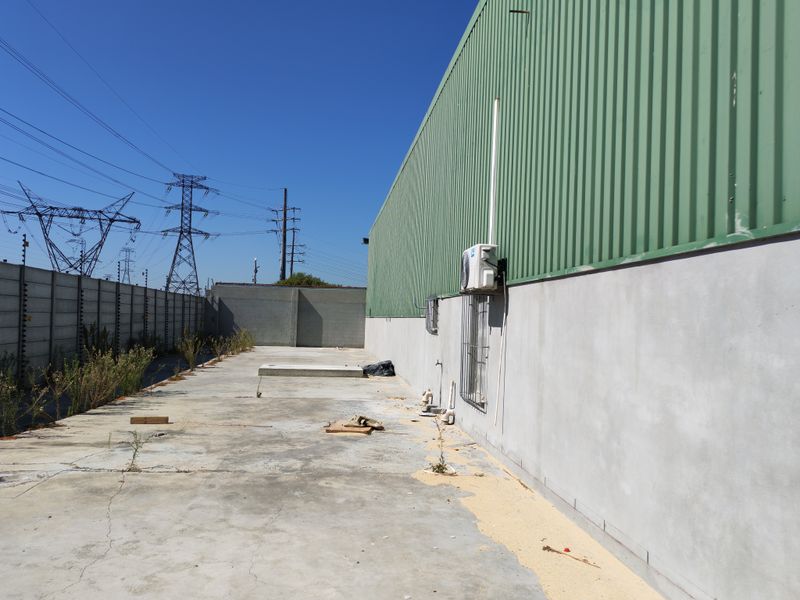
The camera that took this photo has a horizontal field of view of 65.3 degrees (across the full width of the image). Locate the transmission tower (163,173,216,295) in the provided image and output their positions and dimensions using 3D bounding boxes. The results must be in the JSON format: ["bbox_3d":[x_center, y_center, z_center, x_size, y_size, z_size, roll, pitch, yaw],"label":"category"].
[{"bbox_3d":[-41.938,-10.362,122.000,9.400,29.000,7.400,2,-2,-18],"label":"transmission tower"}]

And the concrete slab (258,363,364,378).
[{"bbox_3d":[-2.486,2.010,17.654,2.820,0.213,1.430,2,-2,-7],"label":"concrete slab"}]

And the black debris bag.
[{"bbox_3d":[-0.639,1.977,18.296,0.950,0.430,0.750,2,-2,-7],"label":"black debris bag"}]

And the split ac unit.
[{"bbox_3d":[0.979,-0.374,7.637,0.250,0.510,0.800,2,-2,-7],"label":"split ac unit"}]

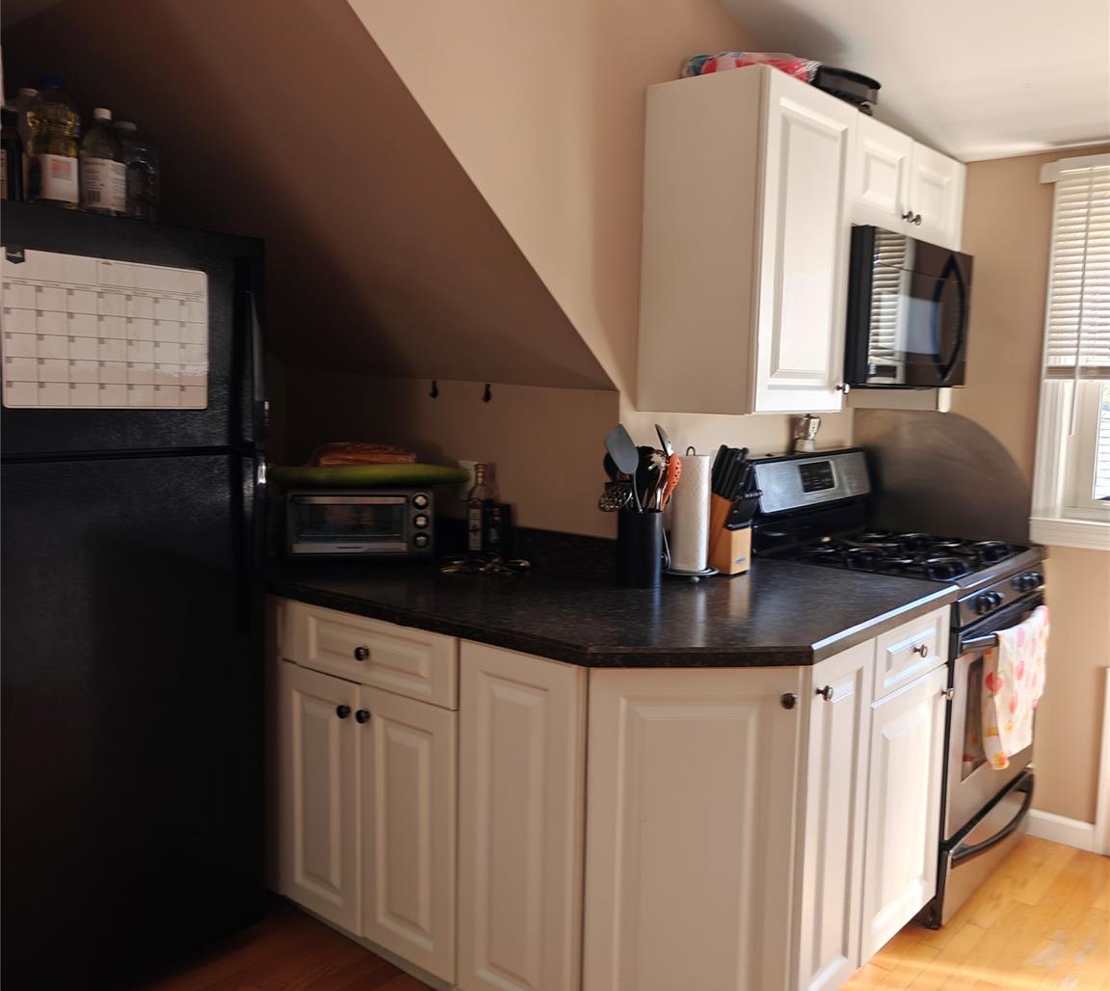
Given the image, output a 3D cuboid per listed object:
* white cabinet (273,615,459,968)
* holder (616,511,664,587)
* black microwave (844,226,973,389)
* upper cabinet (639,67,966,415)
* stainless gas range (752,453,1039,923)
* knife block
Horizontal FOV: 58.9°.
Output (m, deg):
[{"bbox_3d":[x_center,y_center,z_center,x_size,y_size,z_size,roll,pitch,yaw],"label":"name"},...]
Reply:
[{"bbox_3d":[-0.290,0.655,2.557,0.625,0.797,0.580,5,8,38],"label":"white cabinet"},{"bbox_3d":[0.222,0.137,2.473,0.120,0.185,0.120,1,6,0],"label":"holder"},{"bbox_3d":[0.921,-0.534,2.963,0.390,0.413,0.740,6,8,41],"label":"black microwave"},{"bbox_3d":[0.756,-0.632,2.805,0.335,0.769,1.240,6,8,41],"label":"upper cabinet"},{"bbox_3d":[1.036,0.493,2.995,0.685,1.210,0.745,6,8,41],"label":"stainless gas range"},{"bbox_3d":[0.465,0.101,2.700,0.128,0.212,0.095,6,8,41],"label":"knife block"}]

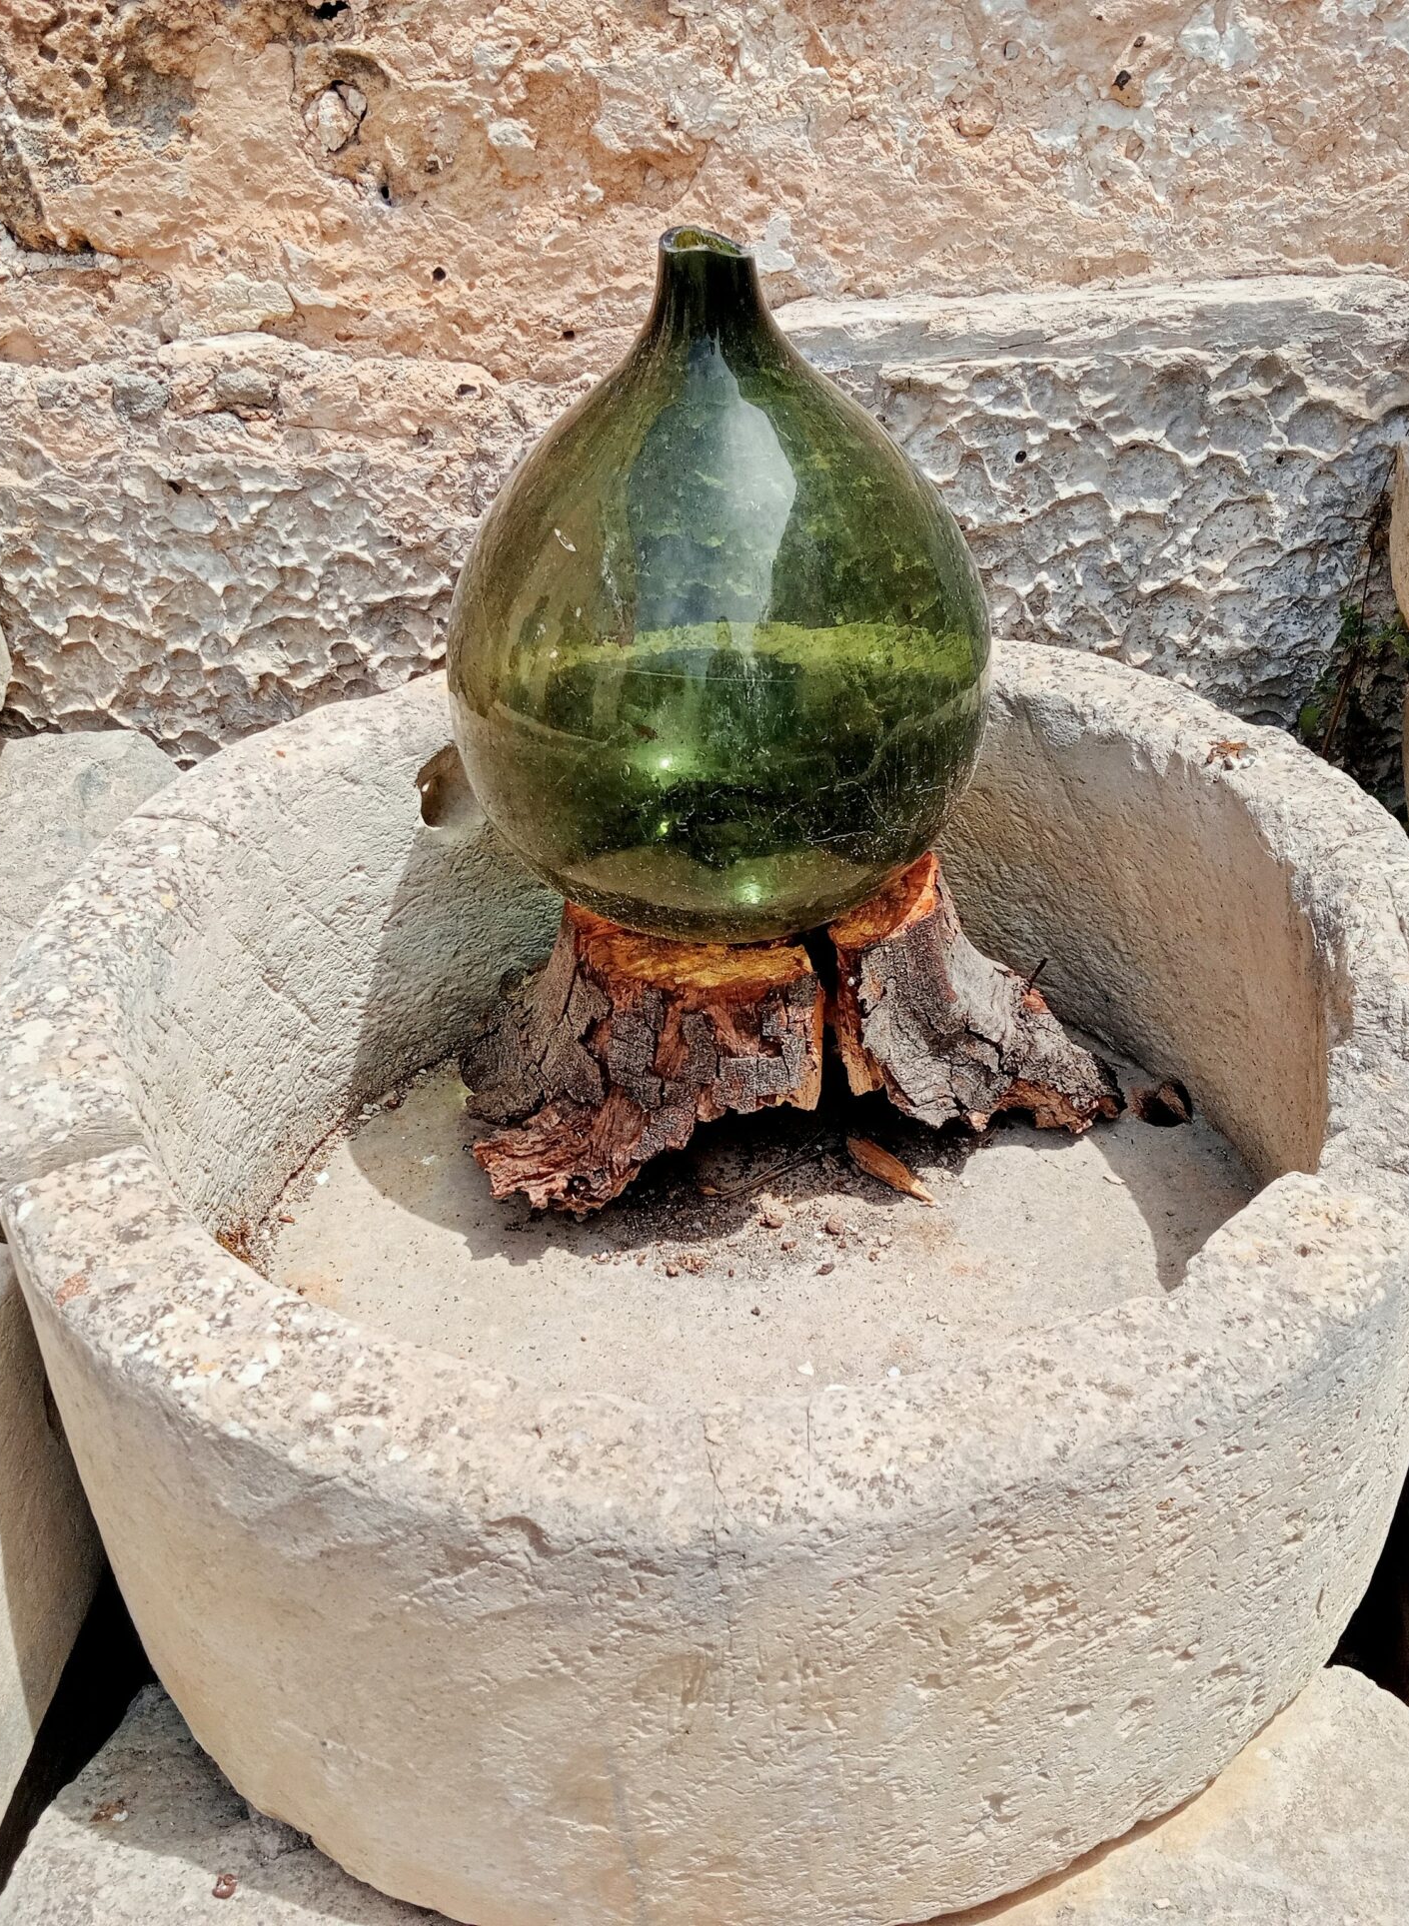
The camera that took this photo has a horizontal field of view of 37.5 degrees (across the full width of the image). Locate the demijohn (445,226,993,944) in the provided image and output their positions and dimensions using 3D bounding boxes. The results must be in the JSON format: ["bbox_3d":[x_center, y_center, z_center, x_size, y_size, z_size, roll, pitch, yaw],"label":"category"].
[{"bbox_3d":[0.008,-0.212,1.170,0.312,0.393,0.312,-2,34,0],"label":"demijohn"}]

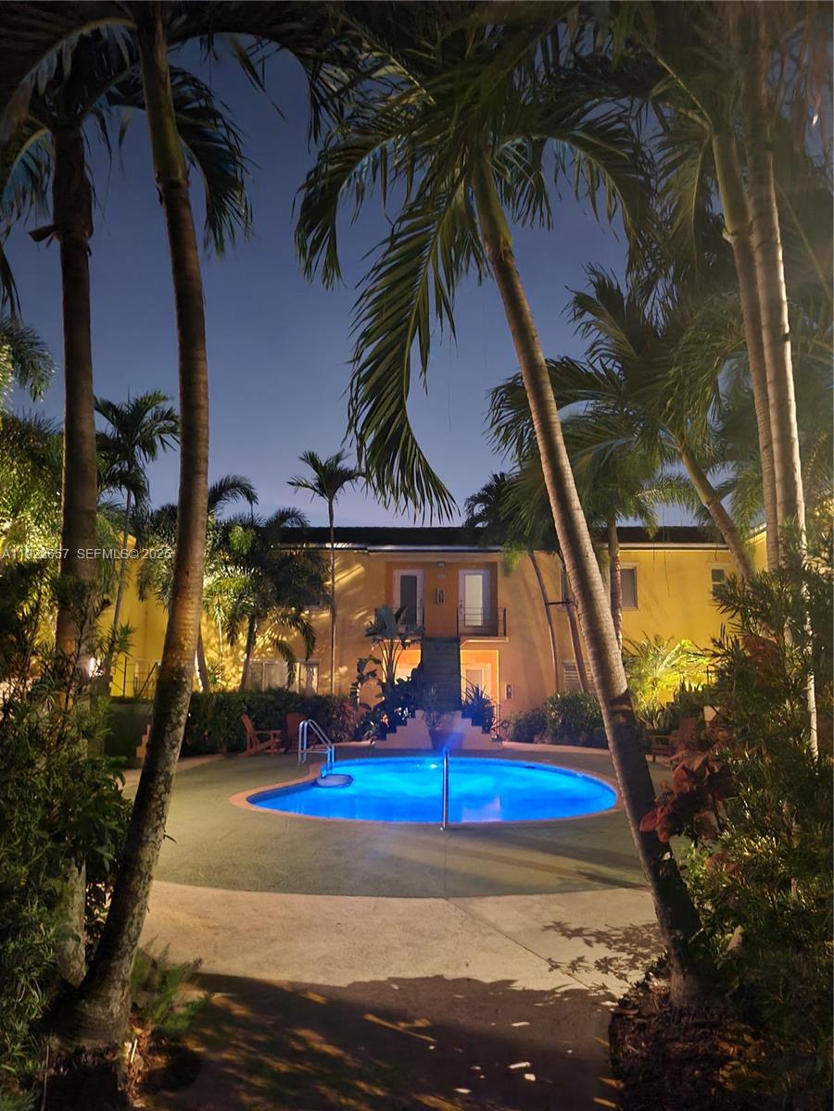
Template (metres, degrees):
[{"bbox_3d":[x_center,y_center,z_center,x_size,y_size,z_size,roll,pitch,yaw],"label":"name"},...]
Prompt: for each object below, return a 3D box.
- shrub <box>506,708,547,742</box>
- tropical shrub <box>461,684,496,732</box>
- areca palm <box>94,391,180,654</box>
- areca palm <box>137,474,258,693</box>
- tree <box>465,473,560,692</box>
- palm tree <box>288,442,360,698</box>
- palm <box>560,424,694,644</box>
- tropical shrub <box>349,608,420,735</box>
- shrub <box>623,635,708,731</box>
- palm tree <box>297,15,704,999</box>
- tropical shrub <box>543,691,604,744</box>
[{"bbox_3d":[2.799,4.338,21.288,1.091,0.891,1.091,0,-9,0],"label":"shrub"},{"bbox_3d":[1.641,4.149,22.228,0.933,1.450,0.933,0,-9,0],"label":"tropical shrub"},{"bbox_3d":[-7.246,0.179,21.219,2.372,9.092,2.372,0,-9,0],"label":"areca palm"},{"bbox_3d":[-5.990,1.328,22.560,3.457,7.227,3.457,0,-9,0],"label":"areca palm"},{"bbox_3d":[2.739,1.327,23.572,2.834,7.537,2.834,0,-9,0],"label":"tree"},{"bbox_3d":[-2.724,0.977,24.132,2.220,8.399,2.220,0,-9,0],"label":"palm tree"},{"bbox_3d":[5.194,0.679,20.333,3.532,7.834,3.532,0,-9,0],"label":"palm"},{"bbox_3d":[-0.846,3.111,22.084,1.912,3.559,1.721,0,-9,0],"label":"tropical shrub"},{"bbox_3d":[6.478,3.440,21.730,2.331,2.701,2.331,0,-9,0],"label":"shrub"},{"bbox_3d":[0.527,-0.508,5.086,2.561,5.750,2.500,0,-9,0],"label":"palm tree"},{"bbox_3d":[4.035,4.068,20.925,1.685,1.316,1.685,0,-9,0],"label":"tropical shrub"}]

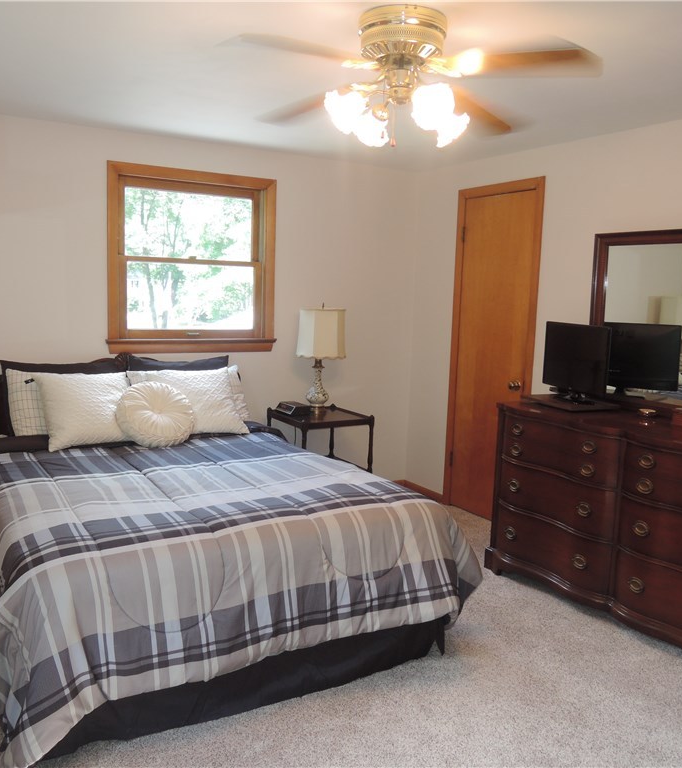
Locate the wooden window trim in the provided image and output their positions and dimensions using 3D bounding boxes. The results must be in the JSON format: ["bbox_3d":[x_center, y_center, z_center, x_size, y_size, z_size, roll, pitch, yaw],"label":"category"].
[{"bbox_3d":[-0.869,-0.726,4.282,1.060,1.080,0.090,-3,9,-31],"label":"wooden window trim"}]

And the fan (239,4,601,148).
[{"bbox_3d":[0.189,-0.940,2.230,1.260,0.370,1.260,9,10,42],"label":"fan"}]

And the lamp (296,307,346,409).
[{"bbox_3d":[-0.145,-0.165,4.574,0.370,0.700,0.370,2,8,0],"label":"lamp"}]

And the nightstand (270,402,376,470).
[{"bbox_3d":[-0.141,0.514,4.558,0.510,0.660,0.500,-3,9,-31],"label":"nightstand"}]

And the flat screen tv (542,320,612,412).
[{"bbox_3d":[1.216,-0.100,3.683,0.160,0.420,0.530,-1,8,-16],"label":"flat screen tv"}]

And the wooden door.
[{"bbox_3d":[0.946,-0.177,4.496,0.070,2.115,0.750,-3,9,-31],"label":"wooden door"}]

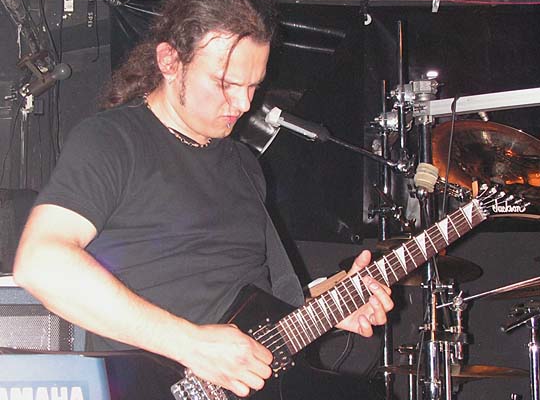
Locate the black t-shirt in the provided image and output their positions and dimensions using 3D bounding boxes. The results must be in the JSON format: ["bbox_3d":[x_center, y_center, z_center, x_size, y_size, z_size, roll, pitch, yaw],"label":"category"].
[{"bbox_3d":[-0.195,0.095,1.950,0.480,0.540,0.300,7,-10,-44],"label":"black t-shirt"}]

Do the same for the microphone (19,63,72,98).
[{"bbox_3d":[-0.680,-0.365,3.550,0.165,0.052,0.052,-31,-14,9],"label":"microphone"}]

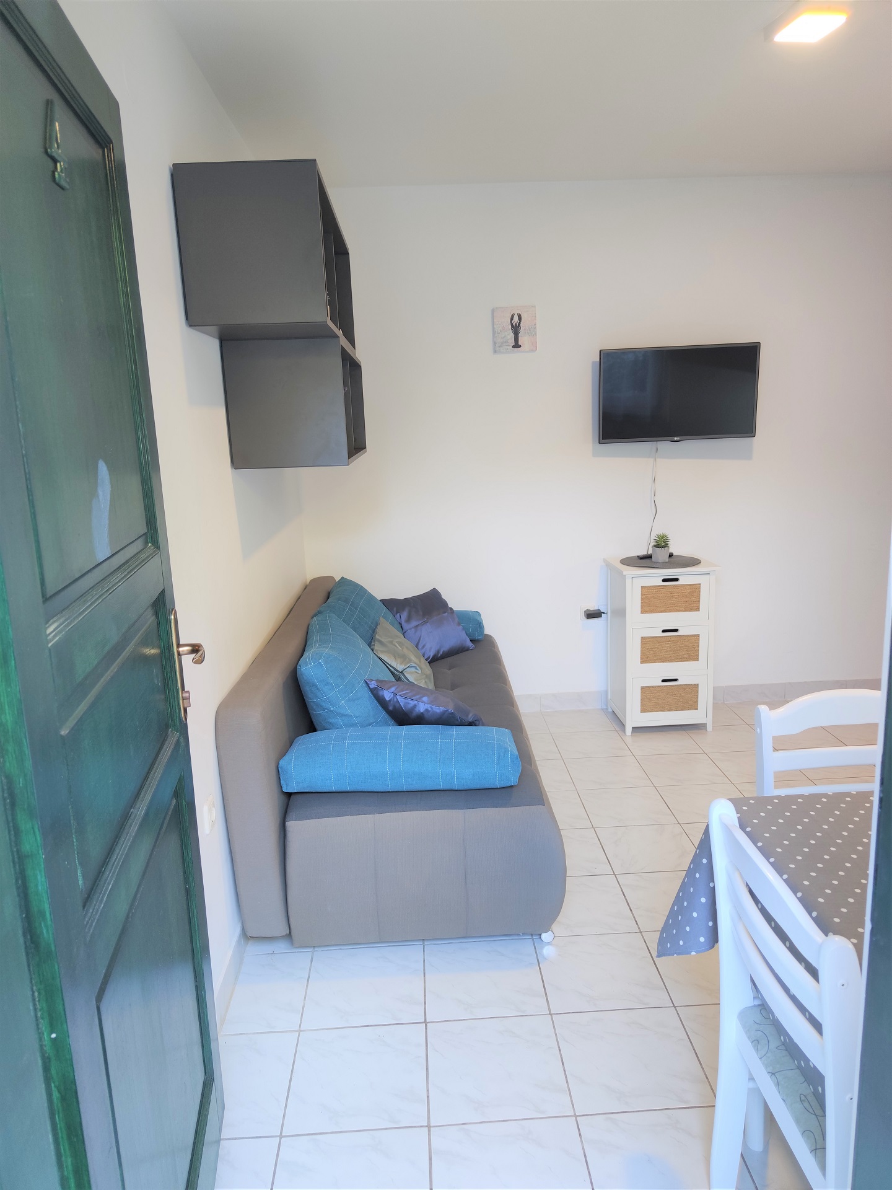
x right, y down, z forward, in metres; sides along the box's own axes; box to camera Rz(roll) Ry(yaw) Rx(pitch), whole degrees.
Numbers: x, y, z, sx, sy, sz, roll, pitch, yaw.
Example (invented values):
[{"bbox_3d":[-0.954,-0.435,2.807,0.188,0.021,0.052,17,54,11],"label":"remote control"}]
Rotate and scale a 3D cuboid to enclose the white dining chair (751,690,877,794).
[{"bbox_3d":[0.934,0.669,1.748,0.409,0.853,0.453,-3,12,-2],"label":"white dining chair"}]

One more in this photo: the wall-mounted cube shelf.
[{"bbox_3d":[-0.521,-0.859,2.894,0.360,0.780,1.512,-3,12,-2],"label":"wall-mounted cube shelf"}]

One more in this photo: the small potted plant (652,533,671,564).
[{"bbox_3d":[1.027,-0.228,3.936,0.086,0.141,0.086,-3,12,-2],"label":"small potted plant"}]

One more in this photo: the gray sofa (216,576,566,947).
[{"bbox_3d":[-0.172,0.439,3.233,0.945,0.792,1.839,-3,12,-2],"label":"gray sofa"}]

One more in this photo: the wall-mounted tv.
[{"bbox_3d":[1.093,-0.954,3.905,0.740,0.433,0.063,-2,15,2],"label":"wall-mounted tv"}]

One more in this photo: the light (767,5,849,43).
[{"bbox_3d":[0.995,-1.583,2.277,0.166,0.038,0.162,-3,12,-2],"label":"light"}]

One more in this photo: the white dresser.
[{"bbox_3d":[1.038,0.234,4.003,0.452,0.790,0.384,-3,12,-2],"label":"white dresser"}]

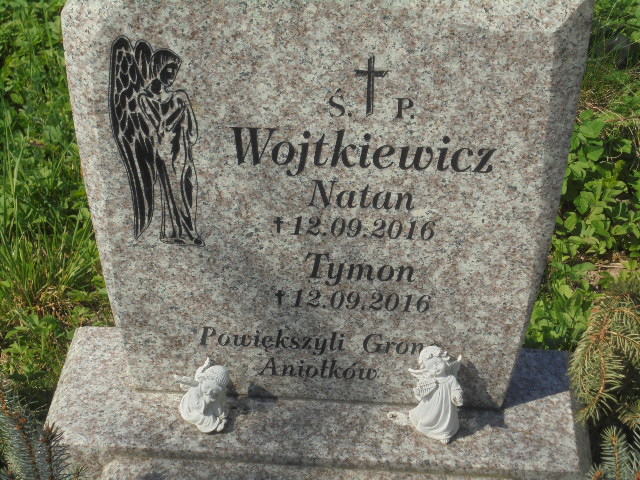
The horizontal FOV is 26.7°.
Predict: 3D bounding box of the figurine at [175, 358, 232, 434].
[{"bbox_3d":[-0.126,0.164,1.456,0.051,0.082,0.055,-24,43,-28],"label":"figurine"}]

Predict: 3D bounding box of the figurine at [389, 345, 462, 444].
[{"bbox_3d":[0.120,0.157,1.438,0.070,0.116,0.061,-14,39,-18],"label":"figurine"}]

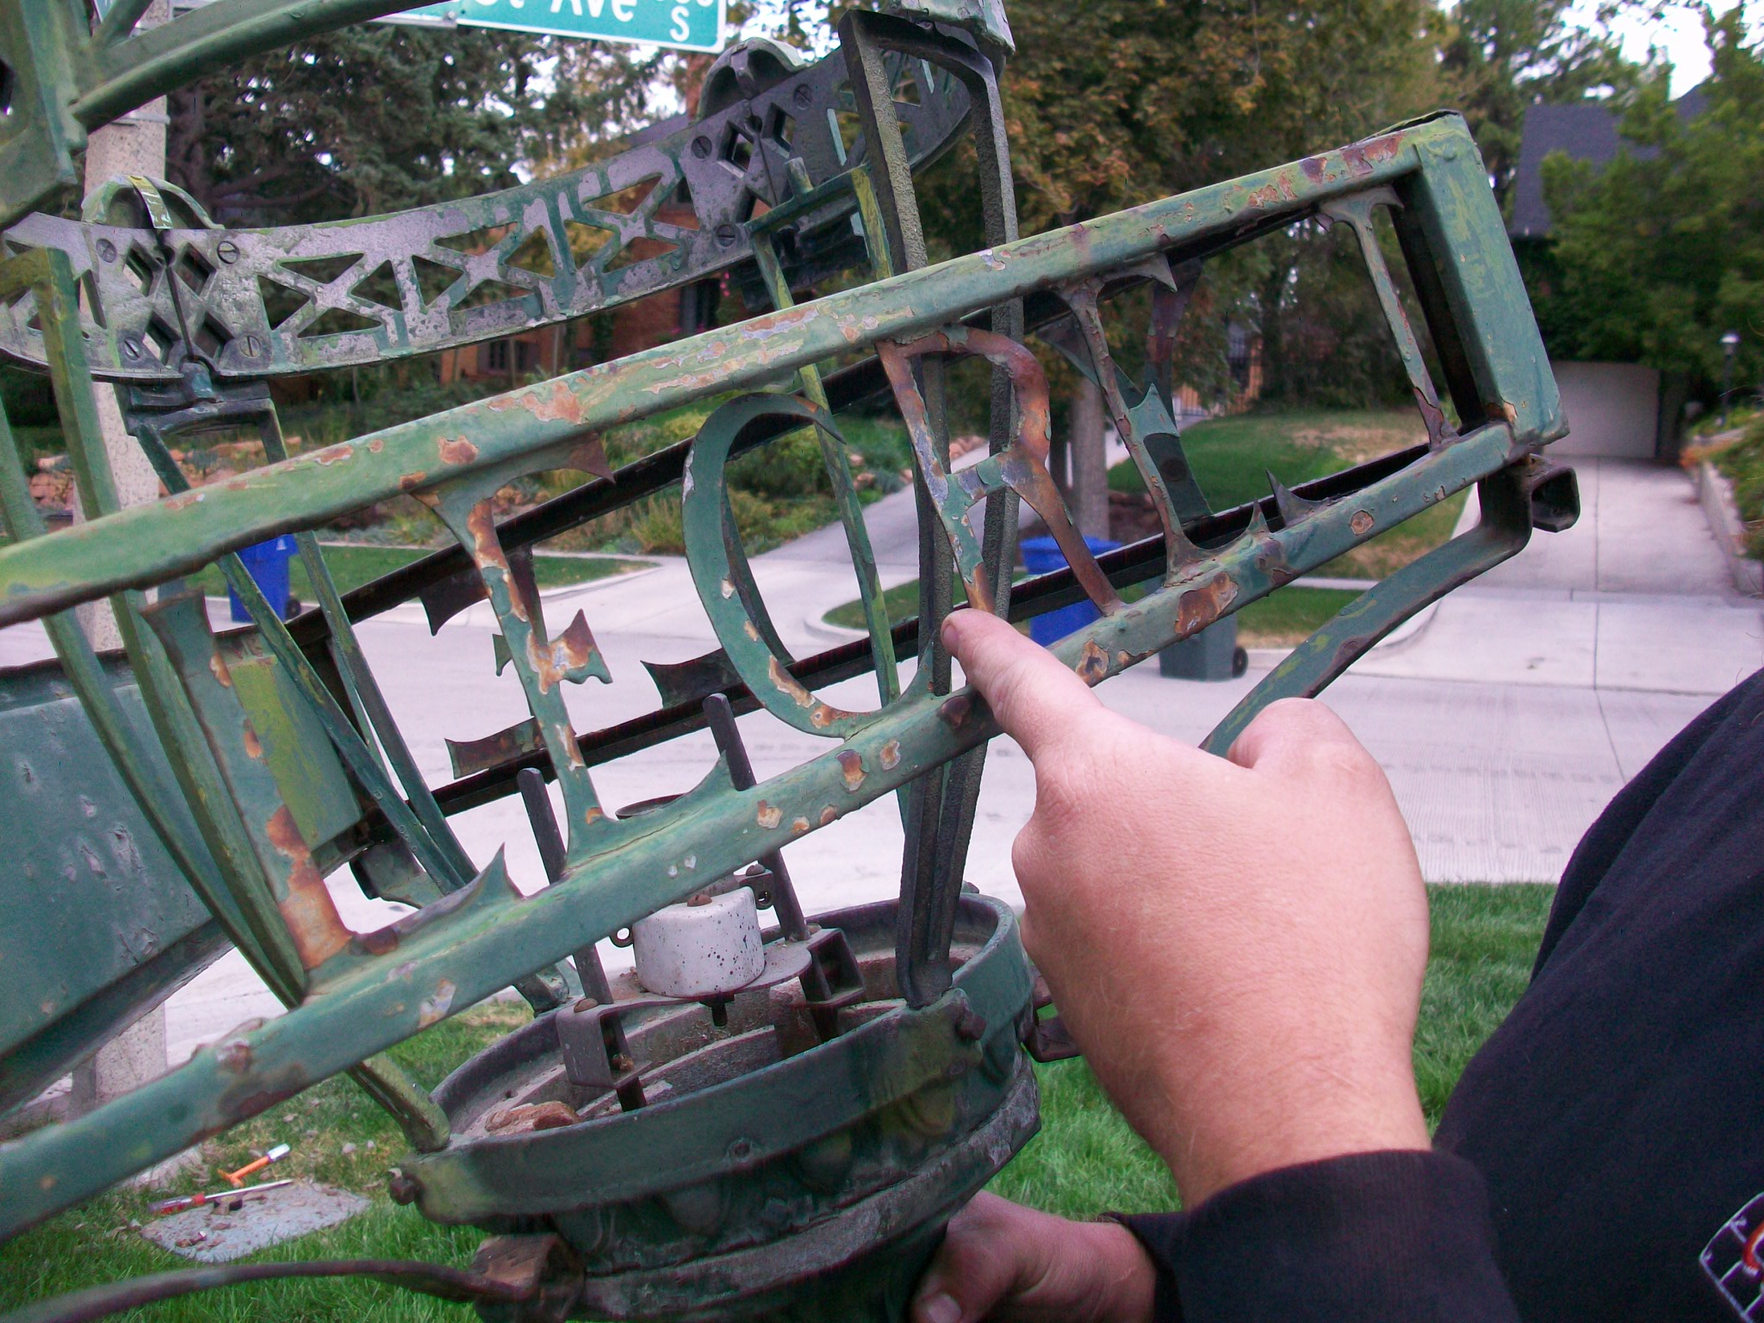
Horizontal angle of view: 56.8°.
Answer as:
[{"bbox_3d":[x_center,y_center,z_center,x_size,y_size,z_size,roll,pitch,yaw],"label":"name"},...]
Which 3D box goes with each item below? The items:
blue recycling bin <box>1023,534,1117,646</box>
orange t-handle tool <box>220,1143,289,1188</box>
[{"bbox_3d":[1.563,-0.459,13.400,0.680,1.110,0.800,4,6,20],"label":"blue recycling bin"},{"bbox_3d":[-1.476,1.189,3.850,0.100,0.030,0.200,3,6,18],"label":"orange t-handle tool"}]

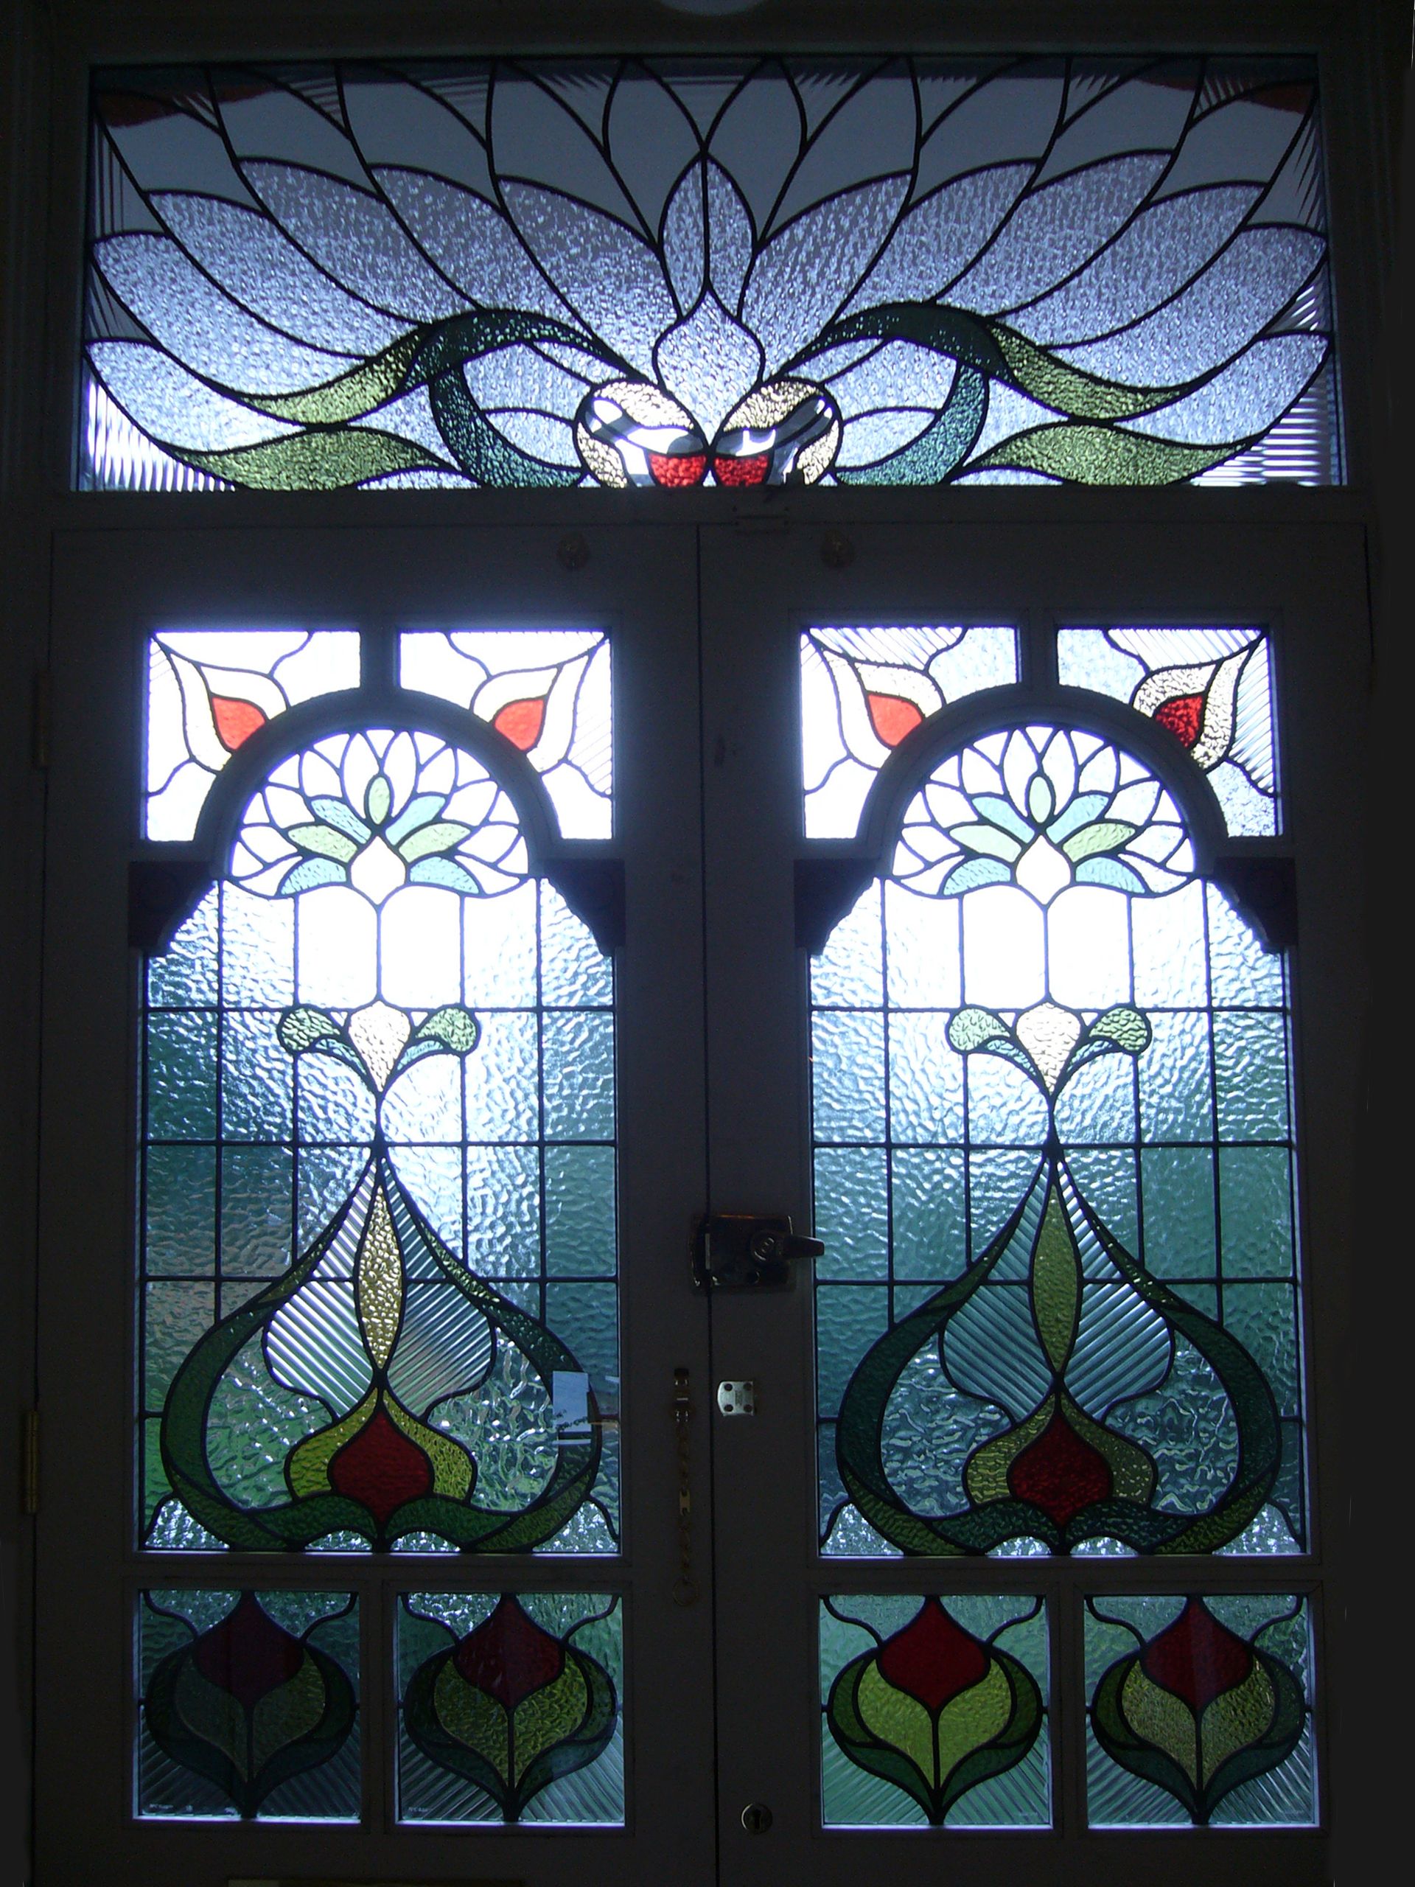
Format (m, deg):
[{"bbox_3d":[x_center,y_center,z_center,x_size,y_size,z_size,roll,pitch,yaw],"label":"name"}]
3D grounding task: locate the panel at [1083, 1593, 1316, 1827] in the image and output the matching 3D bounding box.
[{"bbox_3d":[0.500,0.778,1.937,0.234,0.231,0.030,0,-4,1],"label":"panel"}]

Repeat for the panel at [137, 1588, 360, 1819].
[{"bbox_3d":[-0.470,0.780,1.952,0.232,0.229,0.030,0,-4,1],"label":"panel"}]

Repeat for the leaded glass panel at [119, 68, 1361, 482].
[{"bbox_3d":[0.002,-0.721,2.051,1.354,0.476,0.030,0,-4,1],"label":"leaded glass panel"}]

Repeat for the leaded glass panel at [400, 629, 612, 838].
[{"bbox_3d":[-0.212,-0.221,2.019,0.227,0.224,0.030,0,-4,1],"label":"leaded glass panel"}]

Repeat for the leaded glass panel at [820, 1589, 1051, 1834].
[{"bbox_3d":[0.232,0.781,1.941,0.234,0.232,0.030,0,-4,1],"label":"leaded glass panel"}]

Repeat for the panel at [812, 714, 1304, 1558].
[{"bbox_3d":[0.365,0.197,1.980,0.510,0.864,0.030,0,-4,1],"label":"panel"}]

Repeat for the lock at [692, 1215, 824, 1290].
[{"bbox_3d":[0.051,0.316,1.952,0.135,0.074,0.050,0,-4,1],"label":"lock"}]

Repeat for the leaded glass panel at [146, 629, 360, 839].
[{"bbox_3d":[-0.482,-0.221,2.023,0.229,0.226,0.030,0,-4,1],"label":"leaded glass panel"}]

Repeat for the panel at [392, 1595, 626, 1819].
[{"bbox_3d":[-0.202,0.780,1.948,0.234,0.232,0.030,0,-4,1],"label":"panel"}]

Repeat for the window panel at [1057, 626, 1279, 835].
[{"bbox_3d":[0.485,-0.223,2.009,0.232,0.223,0.030,0,-4,1],"label":"window panel"}]

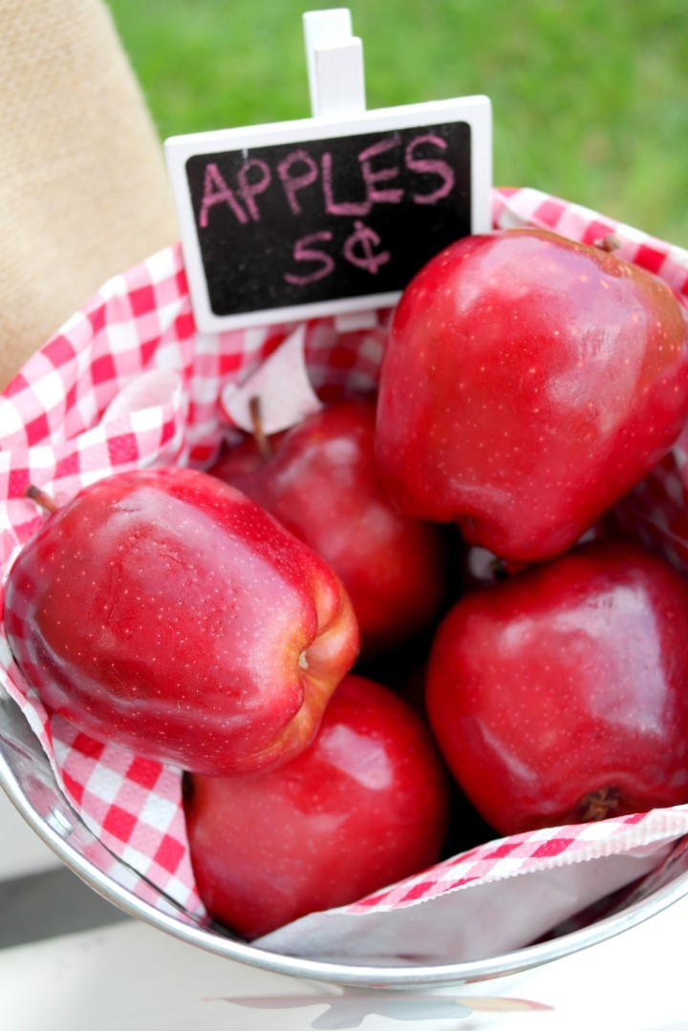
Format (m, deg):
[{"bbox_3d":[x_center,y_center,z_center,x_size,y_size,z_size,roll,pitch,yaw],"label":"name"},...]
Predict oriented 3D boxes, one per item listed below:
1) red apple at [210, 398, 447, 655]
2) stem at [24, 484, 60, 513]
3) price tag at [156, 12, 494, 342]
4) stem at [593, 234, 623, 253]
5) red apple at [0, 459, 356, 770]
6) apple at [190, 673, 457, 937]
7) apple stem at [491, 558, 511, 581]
[{"bbox_3d":[-0.006,0.005,0.419,0.070,0.073,0.070,-32,32,0],"label":"red apple"},{"bbox_3d":[-0.076,-0.004,0.388,0.013,0.003,0.003,39,90,22],"label":"stem"},{"bbox_3d":[-0.003,-0.092,0.424,0.088,0.089,0.021,-9,40,-4],"label":"price tag"},{"bbox_3d":[0.066,-0.068,0.381,0.004,0.004,0.009,34,84,0],"label":"stem"},{"bbox_3d":[-0.040,0.027,0.370,0.081,0.071,0.070,37,90,25],"label":"red apple"},{"bbox_3d":[-0.007,0.077,0.407,0.070,0.070,0.070,-36,40,0],"label":"apple"},{"bbox_3d":[0.040,0.014,0.396,0.004,0.004,0.010,-38,59,0],"label":"apple stem"}]

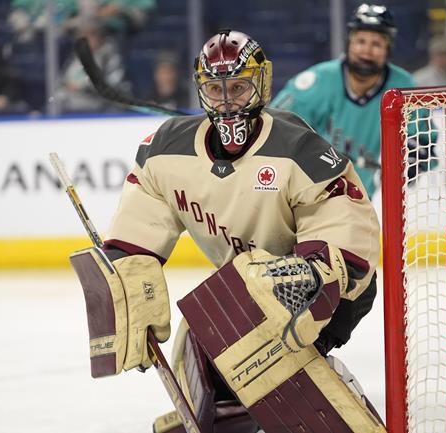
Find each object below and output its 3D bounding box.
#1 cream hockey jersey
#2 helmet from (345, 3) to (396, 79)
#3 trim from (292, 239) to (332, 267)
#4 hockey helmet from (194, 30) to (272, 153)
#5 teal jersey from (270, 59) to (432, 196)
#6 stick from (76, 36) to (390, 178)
[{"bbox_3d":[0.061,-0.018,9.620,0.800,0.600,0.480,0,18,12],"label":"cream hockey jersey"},{"bbox_3d":[0.621,-0.735,13.500,0.210,0.280,0.270,7,9,8],"label":"helmet"},{"bbox_3d":[0.262,0.111,9.450,0.112,0.080,0.060,-1,2,-6],"label":"trim"},{"bbox_3d":[0.031,-0.367,9.500,0.225,0.330,0.280,-1,6,16],"label":"hockey helmet"},{"bbox_3d":[0.537,-0.358,13.600,0.720,0.600,0.420,0,15,0],"label":"teal jersey"},{"bbox_3d":[0.127,-0.440,13.300,1.636,0.246,0.070,14,19,-19],"label":"stick"}]

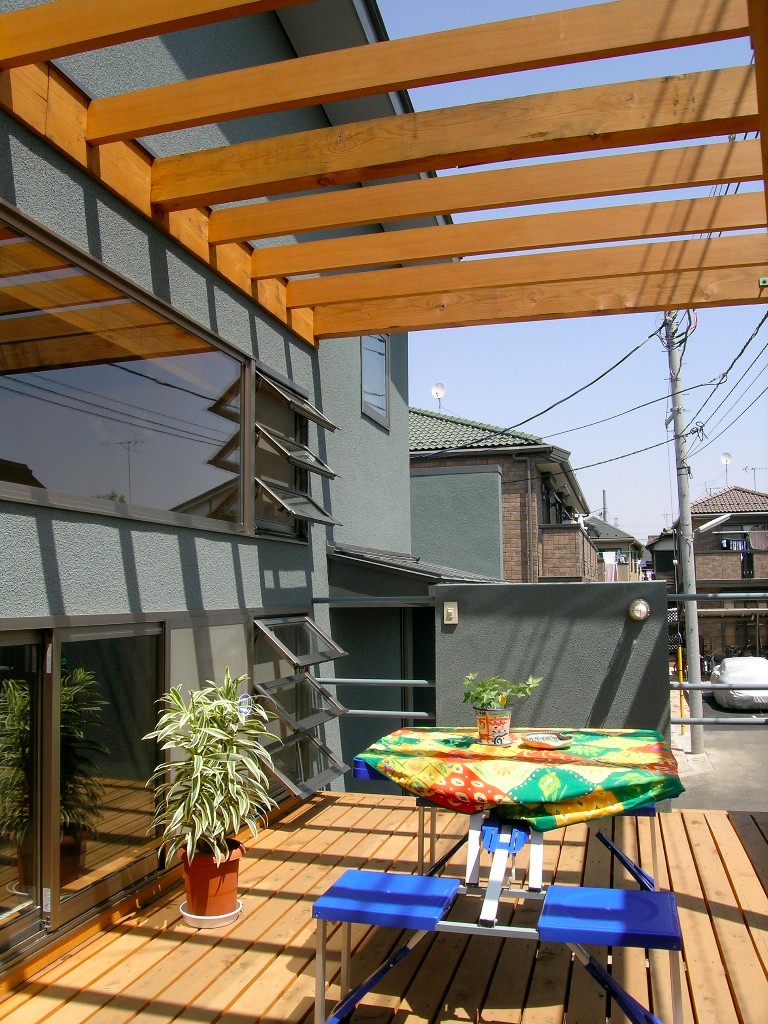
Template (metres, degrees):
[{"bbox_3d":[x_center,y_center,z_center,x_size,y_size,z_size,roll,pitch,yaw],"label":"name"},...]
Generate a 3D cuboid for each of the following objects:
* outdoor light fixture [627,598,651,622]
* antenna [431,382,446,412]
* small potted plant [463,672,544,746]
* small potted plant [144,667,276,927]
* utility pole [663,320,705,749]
[{"bbox_3d":[1.342,0.516,4.359,0.120,0.120,0.125,-3,-6,16],"label":"outdoor light fixture"},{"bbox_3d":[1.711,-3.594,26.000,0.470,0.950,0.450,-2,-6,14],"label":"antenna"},{"bbox_3d":[0.374,0.624,2.641,0.249,0.210,0.190,-2,-6,7],"label":"small potted plant"},{"bbox_3d":[-0.630,1.020,3.037,0.469,0.873,0.432,0,-6,-12],"label":"small potted plant"},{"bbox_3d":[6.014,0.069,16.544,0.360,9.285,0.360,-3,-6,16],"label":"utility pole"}]

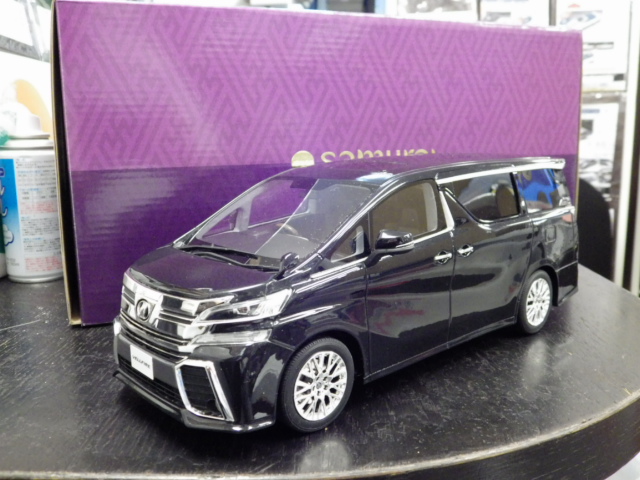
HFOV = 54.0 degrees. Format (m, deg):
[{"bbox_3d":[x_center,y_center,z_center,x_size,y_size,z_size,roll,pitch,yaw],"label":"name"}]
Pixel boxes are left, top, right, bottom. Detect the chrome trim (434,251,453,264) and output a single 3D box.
[{"bbox_3d":[0.057,0.008,0.287,0.013,0.005,0.003,-14,15,-40],"label":"chrome trim"}]

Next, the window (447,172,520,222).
[{"bbox_3d":[0.080,-0.021,0.310,0.062,0.023,0.003,-10,0,-42],"label":"window"}]

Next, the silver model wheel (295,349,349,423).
[{"bbox_3d":[-0.002,0.055,0.244,0.028,0.028,0.010,-10,13,-42],"label":"silver model wheel"}]

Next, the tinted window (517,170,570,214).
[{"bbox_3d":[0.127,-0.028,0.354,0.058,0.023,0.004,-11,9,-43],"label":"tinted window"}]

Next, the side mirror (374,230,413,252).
[{"bbox_3d":[0.030,0.000,0.254,0.011,0.009,0.012,-10,15,-41],"label":"side mirror"}]

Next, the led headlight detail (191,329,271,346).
[{"bbox_3d":[-0.032,0.035,0.229,0.029,0.006,0.006,1,12,5],"label":"led headlight detail"}]

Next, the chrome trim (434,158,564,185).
[{"bbox_3d":[0.096,-0.037,0.329,0.130,0.007,0.005,-10,14,-44],"label":"chrome trim"}]

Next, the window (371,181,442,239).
[{"bbox_3d":[0.037,-0.013,0.270,0.049,0.024,0.003,-9,0,-40],"label":"window"}]

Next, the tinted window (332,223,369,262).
[{"bbox_3d":[0.009,0.000,0.244,0.021,0.013,0.003,-8,0,-36],"label":"tinted window"}]

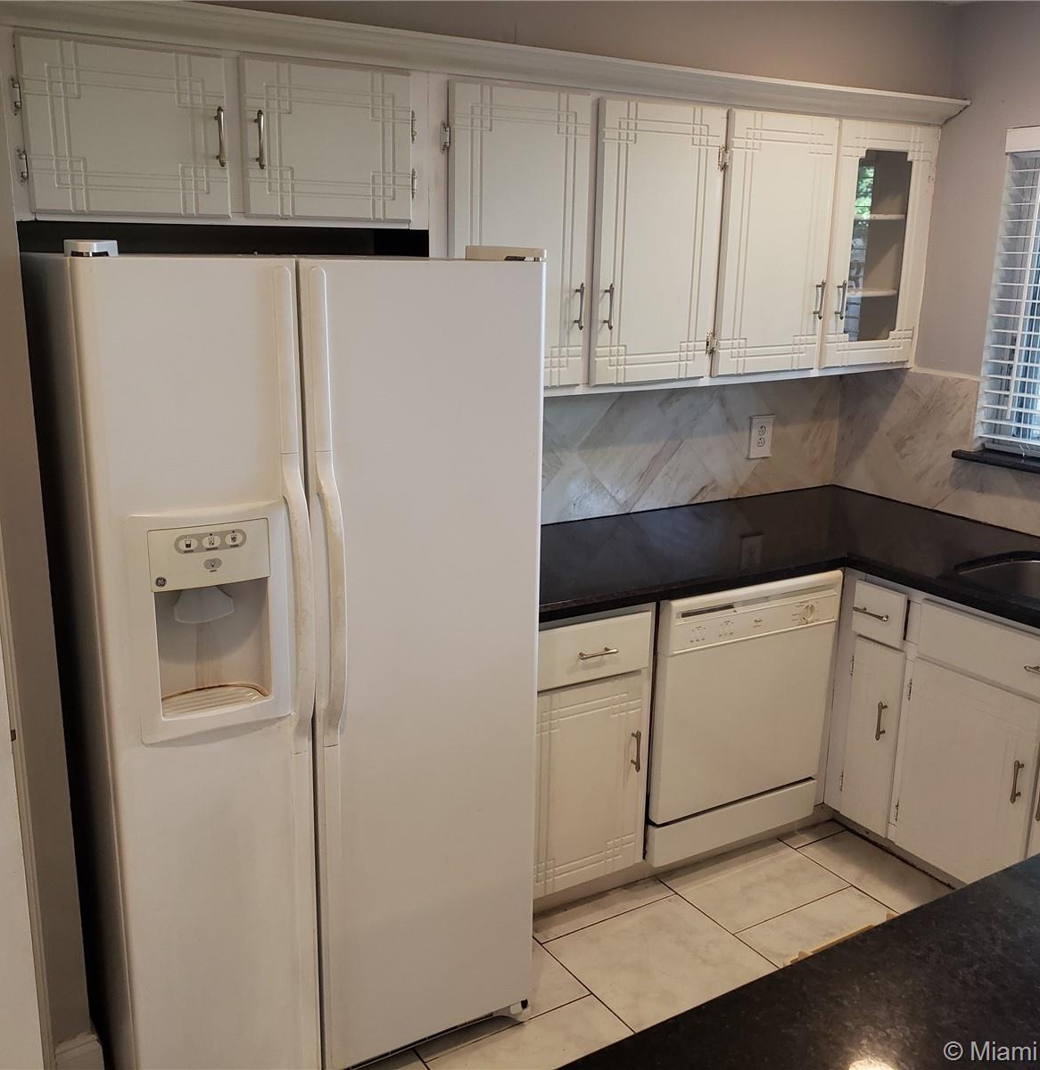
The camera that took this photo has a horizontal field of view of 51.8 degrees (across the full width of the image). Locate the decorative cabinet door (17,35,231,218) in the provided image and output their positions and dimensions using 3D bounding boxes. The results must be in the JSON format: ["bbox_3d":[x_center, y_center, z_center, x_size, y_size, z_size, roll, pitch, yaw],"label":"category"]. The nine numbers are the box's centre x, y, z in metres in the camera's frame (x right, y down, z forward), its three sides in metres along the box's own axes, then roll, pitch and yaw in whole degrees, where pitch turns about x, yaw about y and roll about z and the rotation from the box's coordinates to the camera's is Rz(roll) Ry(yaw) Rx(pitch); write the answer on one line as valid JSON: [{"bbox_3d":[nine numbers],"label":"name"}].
[{"bbox_3d":[-0.791,-0.820,2.178,0.394,0.327,0.025,-8,17,-30],"label":"decorative cabinet door"}]

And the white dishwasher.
[{"bbox_3d":[0.478,0.451,3.188,0.597,0.789,0.620,-8,17,-29],"label":"white dishwasher"}]

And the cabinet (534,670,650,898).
[{"bbox_3d":[0.164,0.639,2.727,0.336,0.560,0.025,-8,17,-29],"label":"cabinet"}]

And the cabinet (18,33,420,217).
[{"bbox_3d":[-0.693,-0.893,2.452,0.857,0.349,0.320,-8,17,-29],"label":"cabinet"}]

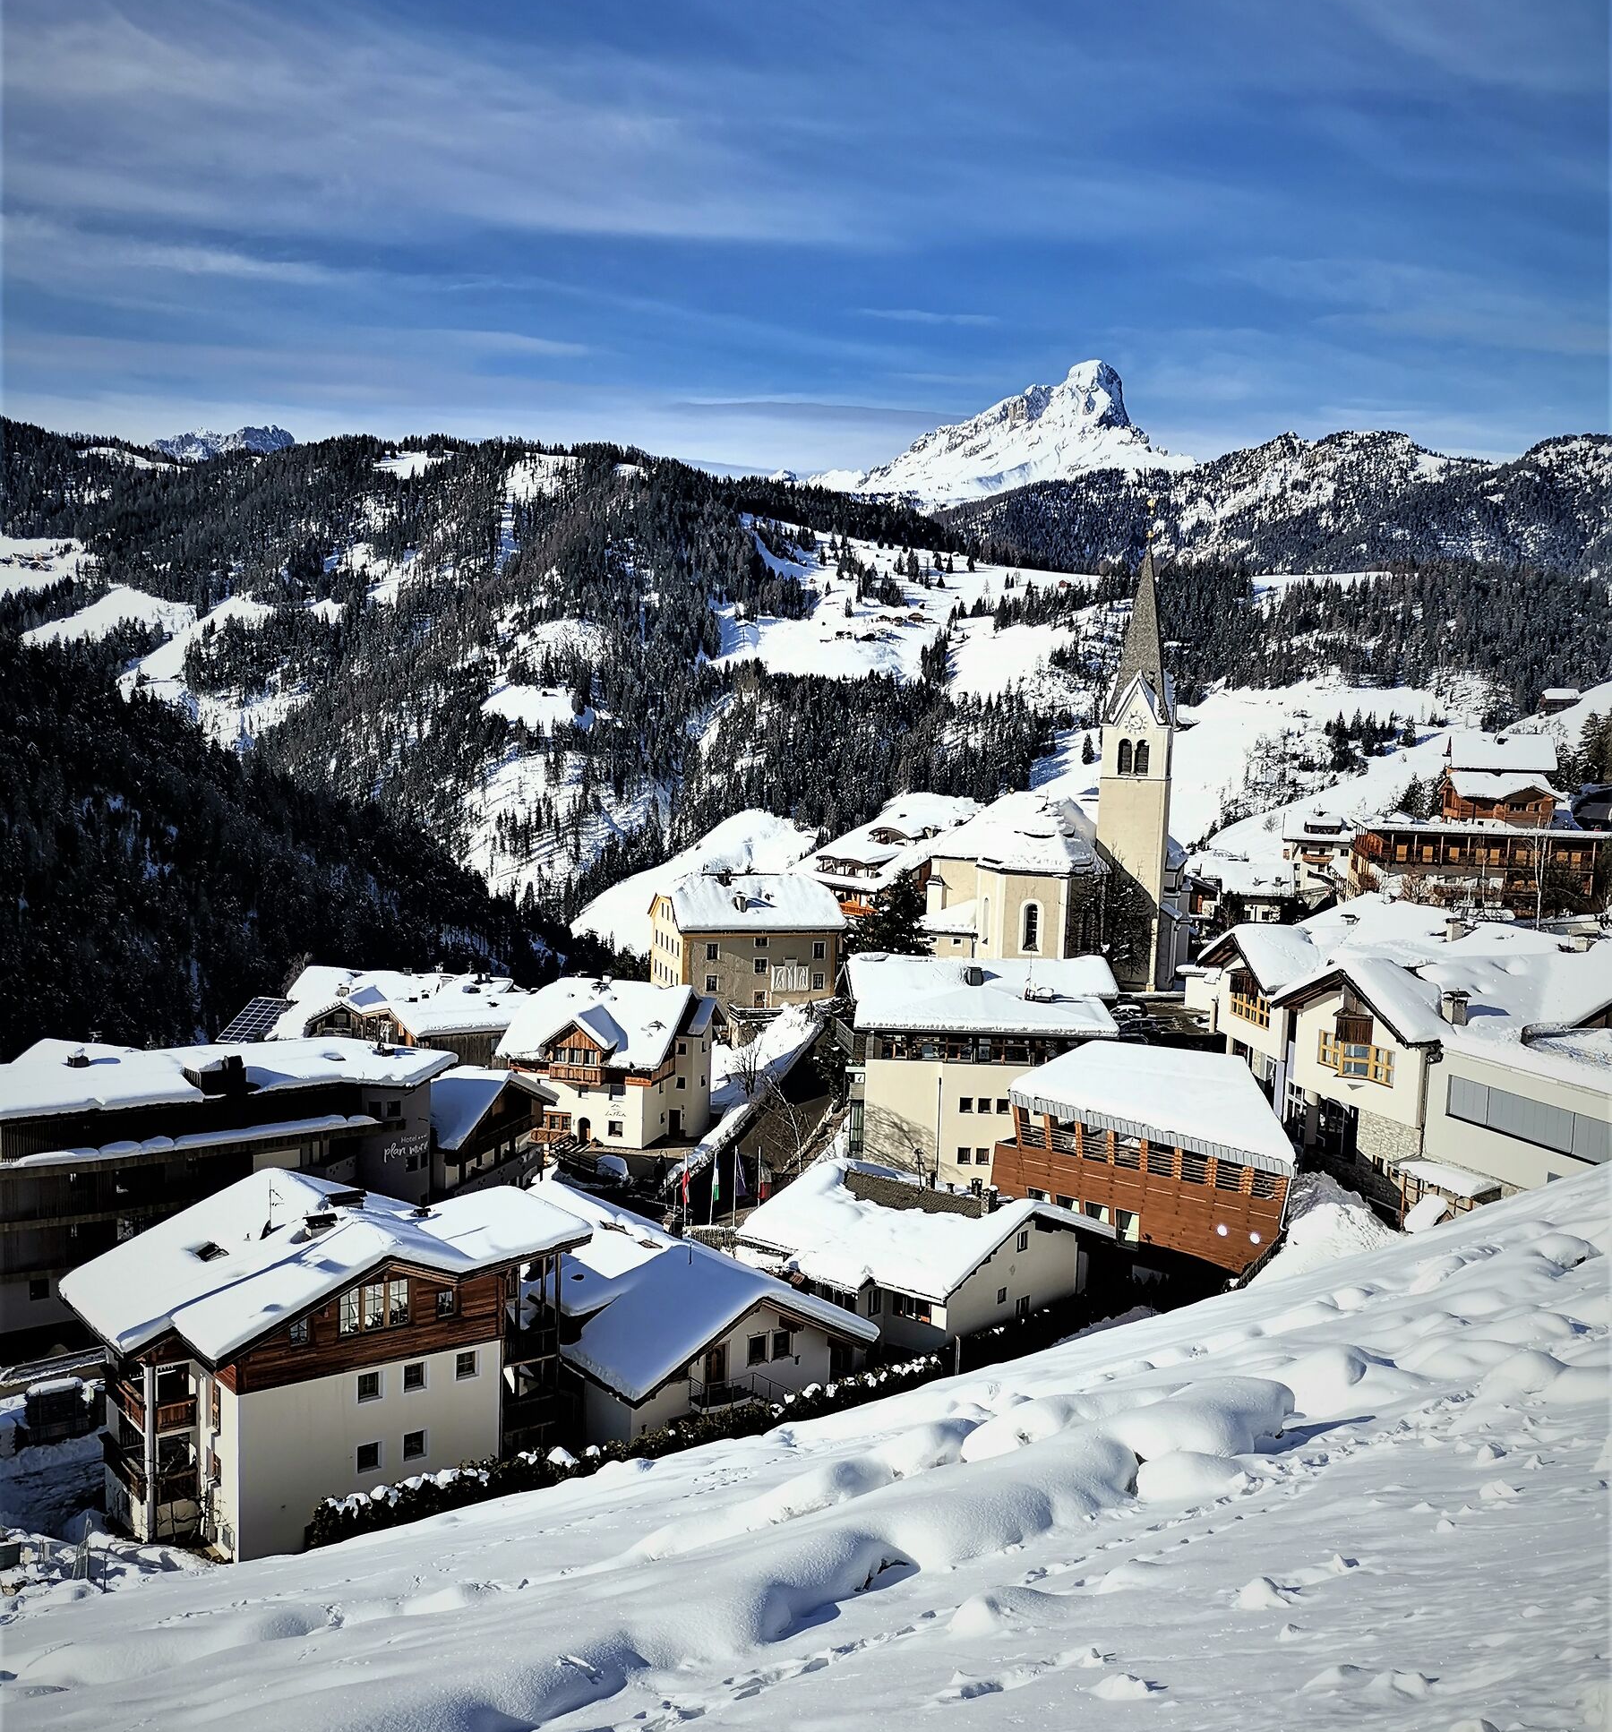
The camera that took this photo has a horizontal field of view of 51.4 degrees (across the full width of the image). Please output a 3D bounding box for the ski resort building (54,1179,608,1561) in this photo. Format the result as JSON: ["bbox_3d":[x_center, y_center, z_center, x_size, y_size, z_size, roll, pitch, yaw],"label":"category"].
[{"bbox_3d":[-19.650,19.460,69.180,17.250,11.400,12.500,-3,8,-39],"label":"ski resort building"}]

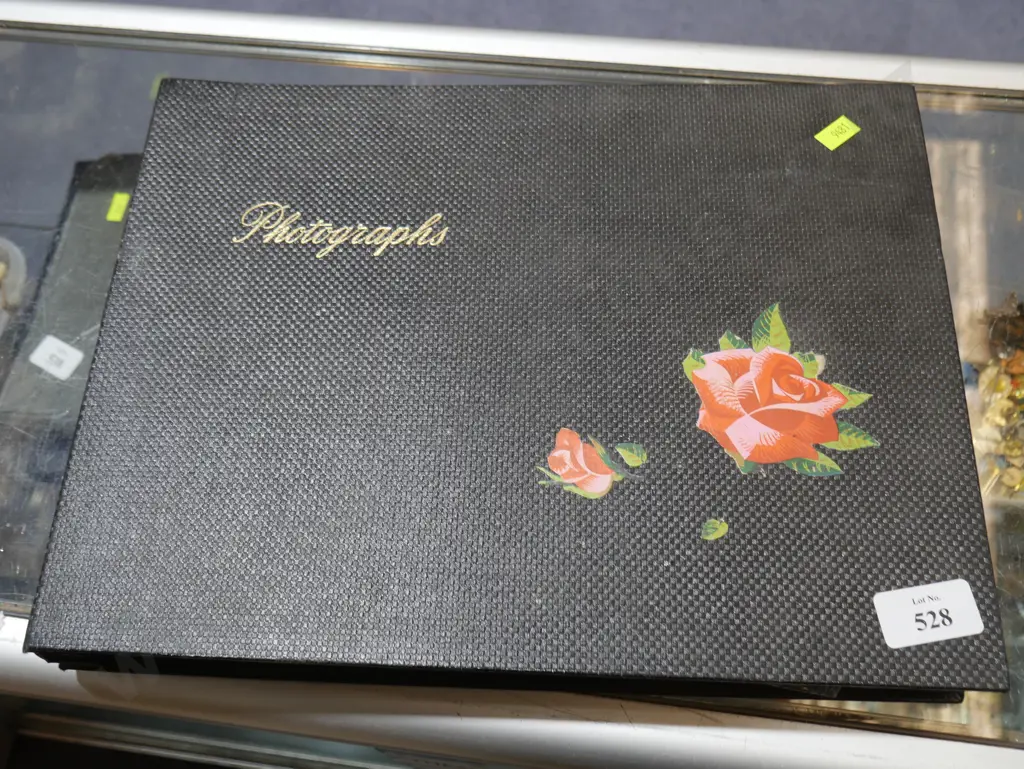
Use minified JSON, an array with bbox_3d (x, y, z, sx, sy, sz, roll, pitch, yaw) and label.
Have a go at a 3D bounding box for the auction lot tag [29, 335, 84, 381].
[{"bbox_3d":[-0.292,-0.018,0.645,0.038,0.001,0.021,24,74,25],"label":"auction lot tag"}]

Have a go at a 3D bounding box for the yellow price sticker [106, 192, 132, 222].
[{"bbox_3d":[-0.269,-0.121,0.688,0.012,0.001,0.021,3,66,18],"label":"yellow price sticker"}]

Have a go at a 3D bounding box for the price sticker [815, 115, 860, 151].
[{"bbox_3d":[0.158,-0.122,0.488,0.021,0.001,0.012,-37,69,-14],"label":"price sticker"}]

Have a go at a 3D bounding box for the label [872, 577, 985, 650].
[{"bbox_3d":[0.161,0.088,0.389,0.038,0.001,0.021,-9,65,-2],"label":"label"}]

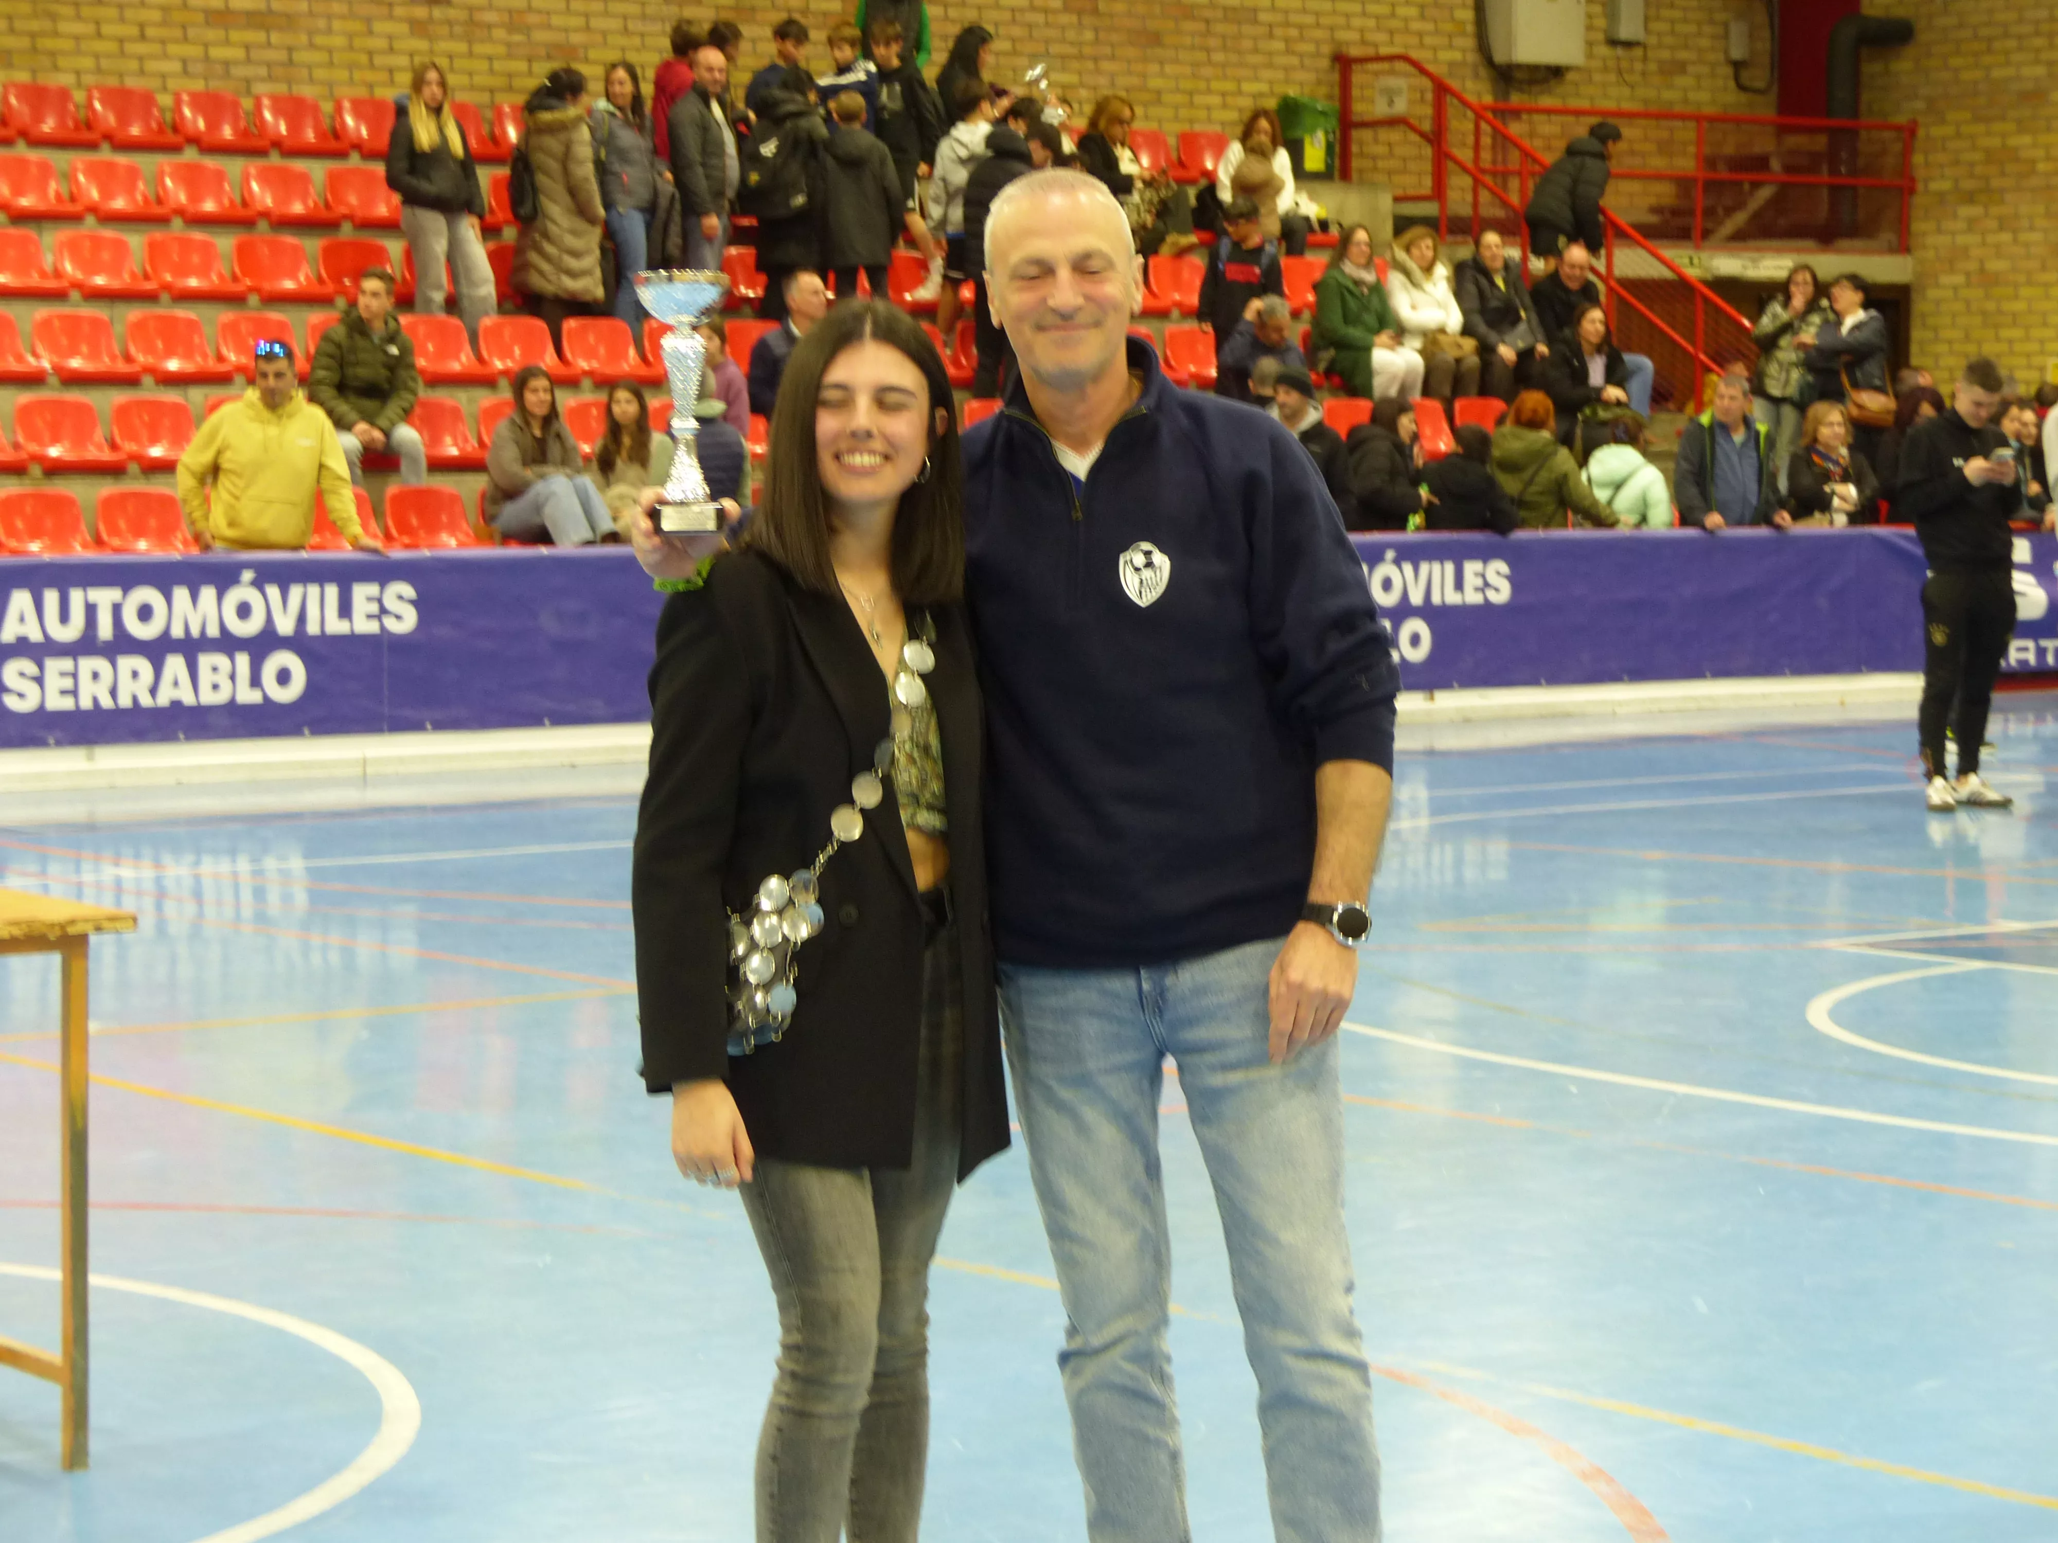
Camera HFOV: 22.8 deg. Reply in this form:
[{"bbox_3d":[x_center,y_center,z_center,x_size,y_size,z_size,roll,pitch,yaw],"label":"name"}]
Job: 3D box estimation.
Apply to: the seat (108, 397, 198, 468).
[{"bbox_3d":[-3.963,-1.546,23.400,0.421,0.328,0.382,-3,5,-38],"label":"seat"}]

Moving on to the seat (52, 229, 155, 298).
[{"bbox_3d":[-4.503,-2.460,24.866,0.421,0.328,0.382,-3,5,-38],"label":"seat"}]

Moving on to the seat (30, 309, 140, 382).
[{"bbox_3d":[-4.436,-1.992,23.976,0.421,0.328,0.382,-3,5,-38],"label":"seat"}]

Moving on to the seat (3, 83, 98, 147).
[{"bbox_3d":[-5.047,-3.373,26.330,0.421,0.328,0.382,-3,5,-38],"label":"seat"}]

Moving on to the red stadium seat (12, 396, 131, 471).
[{"bbox_3d":[-4.350,-1.524,23.100,0.421,0.328,0.382,-3,5,-38],"label":"red stadium seat"}]

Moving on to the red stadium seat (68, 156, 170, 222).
[{"bbox_3d":[-4.588,-2.927,25.743,0.421,0.328,0.382,-3,5,-38],"label":"red stadium seat"}]

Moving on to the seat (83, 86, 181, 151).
[{"bbox_3d":[-4.660,-3.395,26.629,0.421,0.328,0.382,-3,5,-38],"label":"seat"}]

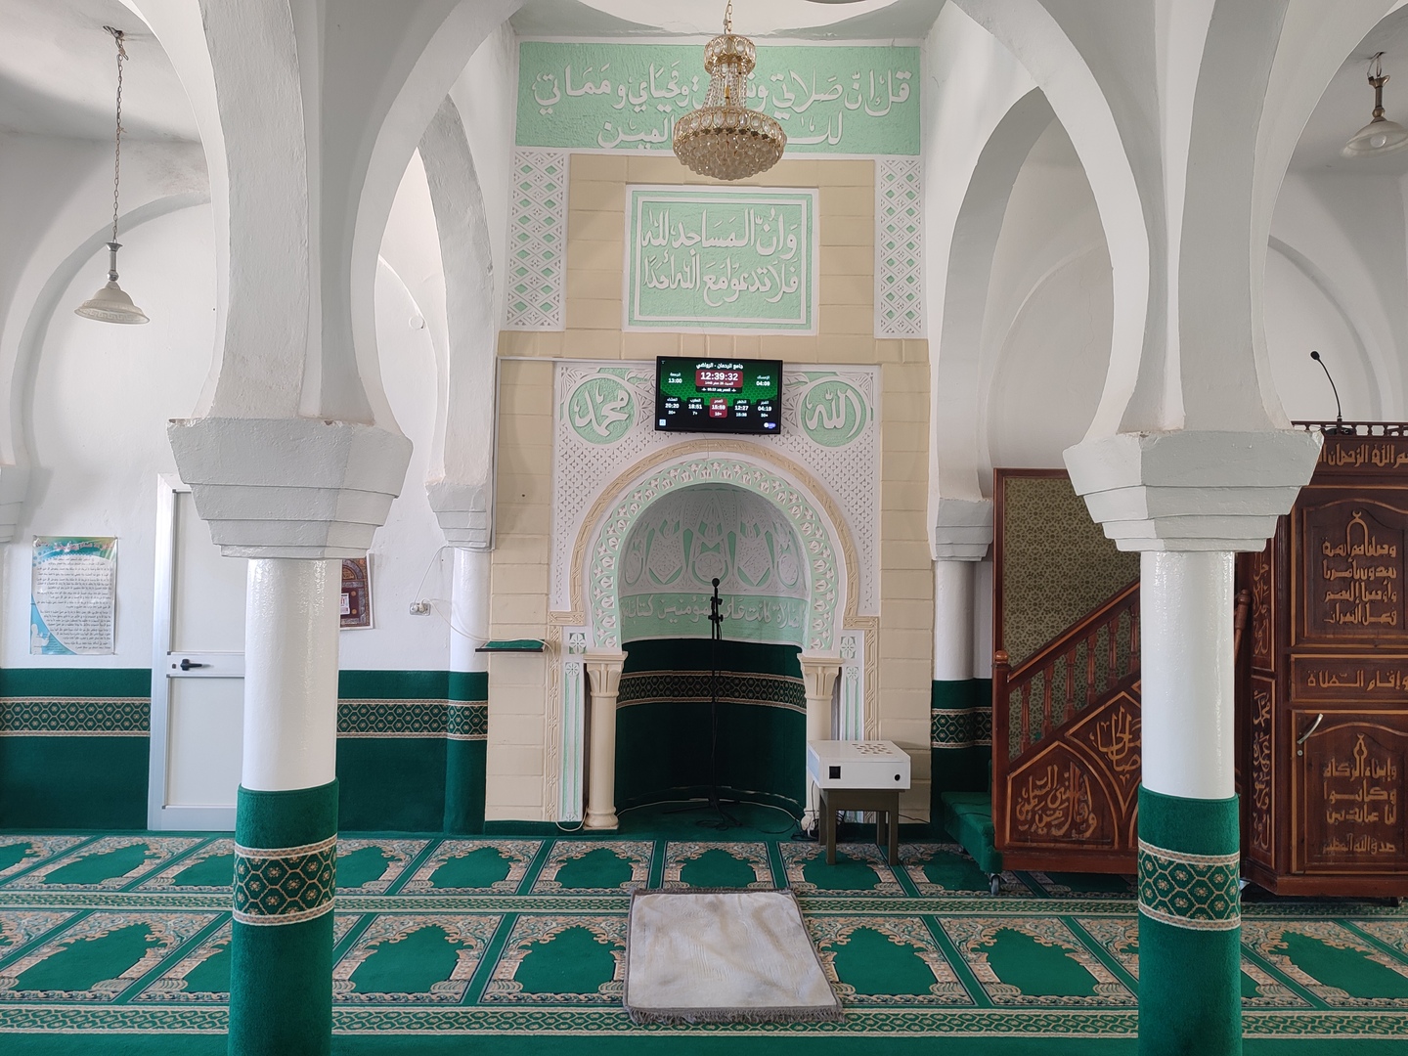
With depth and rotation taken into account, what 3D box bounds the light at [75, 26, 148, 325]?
[{"bbox_3d":[-2.683,-1.610,4.445,0.295,1.320,0.295,1,-1,-1],"label":"light"}]

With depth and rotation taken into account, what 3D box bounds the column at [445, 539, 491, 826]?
[{"bbox_3d":[-1.373,0.947,5.813,0.243,1.662,0.230,1,-2,-1],"label":"column"}]

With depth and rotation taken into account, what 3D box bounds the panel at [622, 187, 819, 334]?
[{"bbox_3d":[0.108,-1.601,5.861,1.157,0.885,0.040,1,-2,-1],"label":"panel"}]

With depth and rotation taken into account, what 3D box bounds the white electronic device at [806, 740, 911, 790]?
[{"bbox_3d":[0.835,1.286,5.315,0.479,0.166,0.424,1,-1,-2],"label":"white electronic device"}]

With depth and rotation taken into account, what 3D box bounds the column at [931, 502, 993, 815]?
[{"bbox_3d":[1.508,0.832,5.699,0.380,2.010,0.270,1,-1,-1],"label":"column"}]

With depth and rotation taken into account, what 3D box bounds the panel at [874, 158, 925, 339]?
[{"bbox_3d":[1.178,-1.675,5.880,0.305,1.091,0.040,1,-2,-1],"label":"panel"}]

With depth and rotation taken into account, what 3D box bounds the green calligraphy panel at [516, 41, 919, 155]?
[{"bbox_3d":[0.096,-2.579,5.886,2.414,0.652,0.040,1,-2,-1],"label":"green calligraphy panel"}]

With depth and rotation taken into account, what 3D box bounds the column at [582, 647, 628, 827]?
[{"bbox_3d":[-0.574,1.236,5.785,0.242,1.033,0.230,1,-2,-1],"label":"column"}]

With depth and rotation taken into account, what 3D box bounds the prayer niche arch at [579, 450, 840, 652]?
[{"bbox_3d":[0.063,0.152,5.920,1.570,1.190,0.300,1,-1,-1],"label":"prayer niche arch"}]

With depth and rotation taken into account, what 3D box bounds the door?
[{"bbox_3d":[-2.788,0.739,5.764,0.920,2.090,0.090,1,-1,-1],"label":"door"}]

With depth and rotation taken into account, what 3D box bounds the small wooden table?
[{"bbox_3d":[0.857,1.602,5.418,0.410,0.404,0.420,1,-2,-1],"label":"small wooden table"}]

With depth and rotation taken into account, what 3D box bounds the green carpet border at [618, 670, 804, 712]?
[{"bbox_3d":[0.049,1.069,6.307,1.210,0.225,0.520,1,-1,-1],"label":"green carpet border"}]

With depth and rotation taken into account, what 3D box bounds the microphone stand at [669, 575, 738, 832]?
[{"bbox_3d":[0.004,1.077,6.336,0.460,1.515,0.550,1,-1,-1],"label":"microphone stand"}]

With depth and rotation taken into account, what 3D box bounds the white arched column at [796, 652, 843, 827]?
[{"bbox_3d":[0.676,1.257,5.805,0.241,1.017,0.230,1,-2,-1],"label":"white arched column"}]

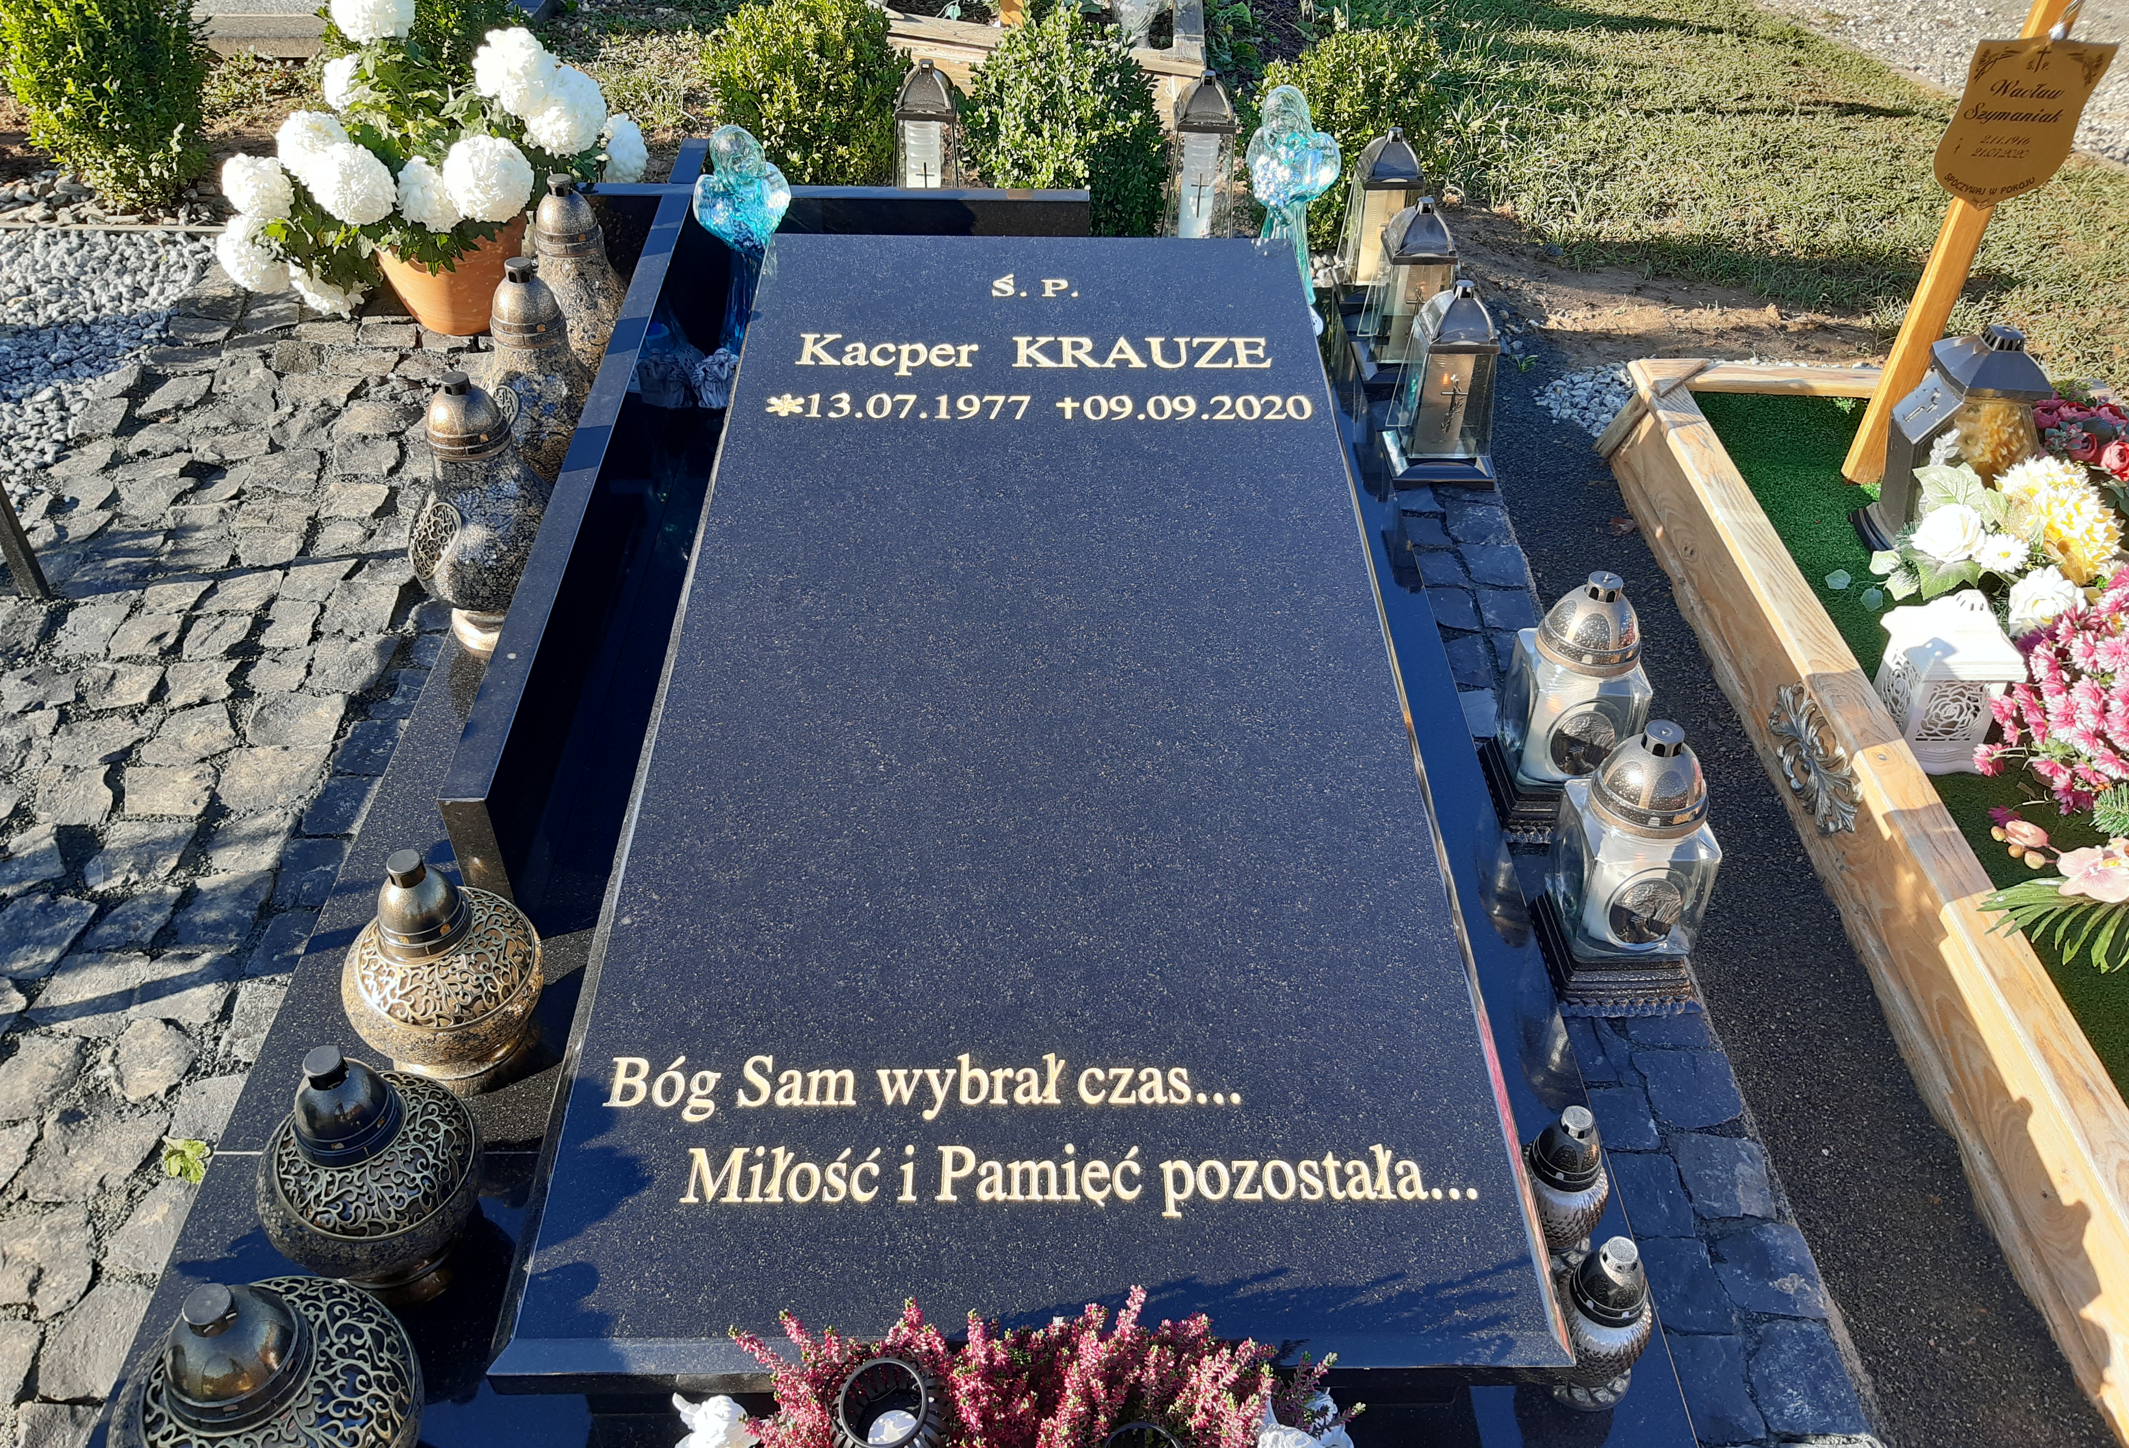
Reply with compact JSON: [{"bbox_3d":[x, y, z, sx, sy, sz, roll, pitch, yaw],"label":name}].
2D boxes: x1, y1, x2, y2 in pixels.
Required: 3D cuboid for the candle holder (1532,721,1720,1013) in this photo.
[{"bbox_3d":[0.585,0.130,1.635,0.155,0.320,0.155,0,39,1],"label":"candle holder"}]

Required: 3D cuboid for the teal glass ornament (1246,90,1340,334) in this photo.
[{"bbox_3d":[0.373,-0.871,2.724,0.155,0.414,0.120,-1,39,0],"label":"teal glass ornament"}]

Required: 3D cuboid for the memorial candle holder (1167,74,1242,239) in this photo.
[{"bbox_3d":[0.271,-1.076,3.066,0.155,0.335,0.155,-1,39,0],"label":"memorial candle holder"}]

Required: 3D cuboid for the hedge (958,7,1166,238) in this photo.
[{"bbox_3d":[-0.007,-1.242,3.278,0.412,0.436,0.392,0,40,-1],"label":"hedge"}]

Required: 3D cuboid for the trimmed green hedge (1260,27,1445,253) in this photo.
[{"bbox_3d":[0.549,-1.235,3.311,0.371,0.402,0.358,0,40,-1],"label":"trimmed green hedge"}]

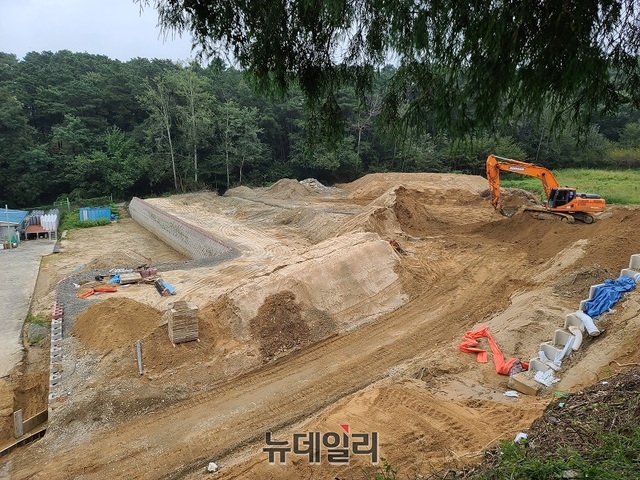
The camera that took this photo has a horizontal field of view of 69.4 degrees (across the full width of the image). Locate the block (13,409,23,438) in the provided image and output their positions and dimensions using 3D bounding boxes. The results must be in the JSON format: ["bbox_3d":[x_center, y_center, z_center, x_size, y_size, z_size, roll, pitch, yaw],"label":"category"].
[{"bbox_3d":[-12.042,7.365,18.400,0.200,1.100,0.300,8,14,33],"label":"block"}]

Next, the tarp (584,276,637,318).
[{"bbox_3d":[11.690,2.314,18.600,2.050,1.300,0.850,-5,13,-25],"label":"tarp"}]

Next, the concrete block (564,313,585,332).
[{"bbox_3d":[9.874,3.182,17.661,0.520,0.520,0.680,-5,13,-25],"label":"concrete block"}]

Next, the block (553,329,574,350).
[{"bbox_3d":[9.260,3.720,17.361,0.520,0.520,0.680,-5,13,-25],"label":"block"}]

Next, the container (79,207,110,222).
[{"bbox_3d":[-33.664,-3.687,69.000,4.400,2.300,2.300,-2,12,-10],"label":"container"}]

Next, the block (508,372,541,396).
[{"bbox_3d":[7.739,5.350,17.074,0.700,0.320,1.080,-5,12,-22],"label":"block"}]

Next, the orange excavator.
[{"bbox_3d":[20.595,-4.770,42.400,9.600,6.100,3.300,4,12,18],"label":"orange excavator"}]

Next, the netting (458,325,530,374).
[{"bbox_3d":[7.100,4.430,18.700,1.600,0.900,2.600,-8,14,-33],"label":"netting"}]

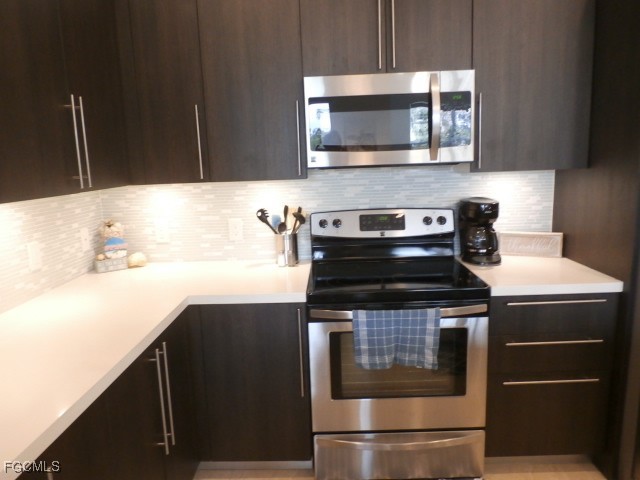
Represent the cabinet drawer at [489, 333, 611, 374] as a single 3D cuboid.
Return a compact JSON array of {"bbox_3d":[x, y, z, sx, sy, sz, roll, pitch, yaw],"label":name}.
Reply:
[{"bbox_3d":[0.997,0.449,2.244,0.520,0.173,0.525,-2,9,2],"label":"cabinet drawer"}]

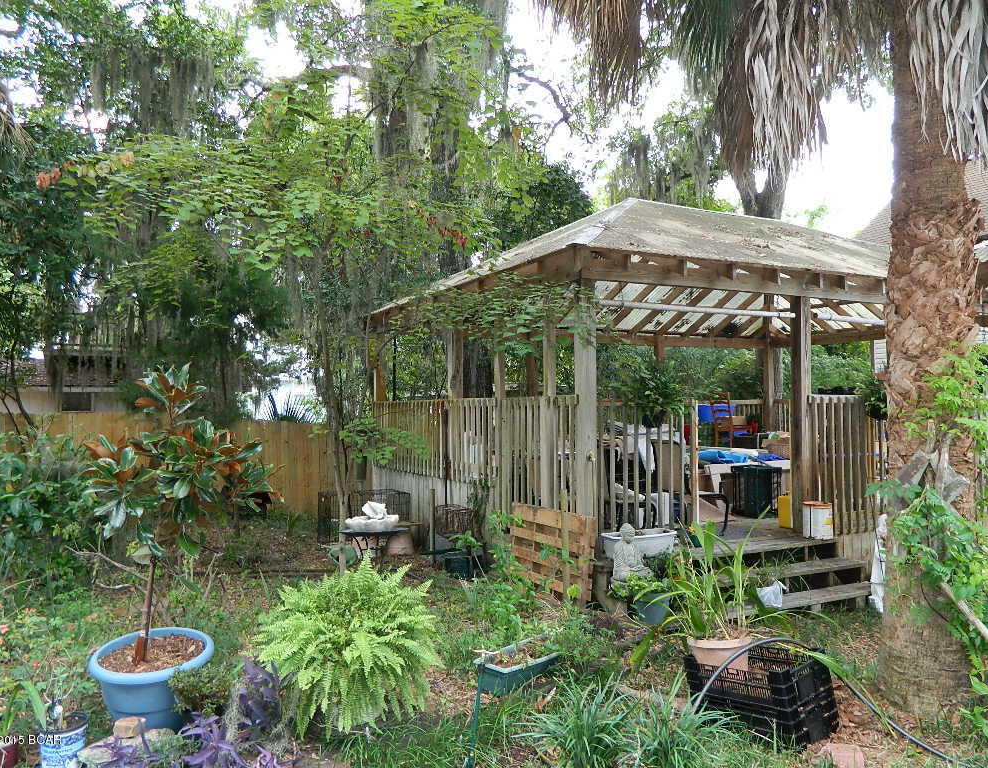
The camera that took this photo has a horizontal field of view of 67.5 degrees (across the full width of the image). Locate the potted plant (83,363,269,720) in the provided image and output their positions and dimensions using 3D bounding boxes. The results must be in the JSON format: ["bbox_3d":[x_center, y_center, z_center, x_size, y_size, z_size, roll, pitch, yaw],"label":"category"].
[{"bbox_3d":[-1.580,0.800,3.750,0.900,1.760,0.860,0,-2,0],"label":"potted plant"}]

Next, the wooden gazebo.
[{"bbox_3d":[2.779,-0.183,9.192,7.370,3.991,5.036,0,-2,-27],"label":"wooden gazebo"}]

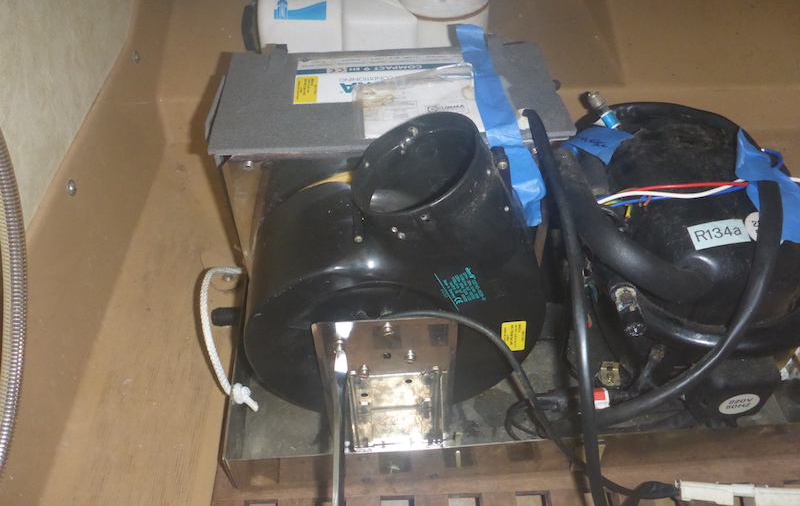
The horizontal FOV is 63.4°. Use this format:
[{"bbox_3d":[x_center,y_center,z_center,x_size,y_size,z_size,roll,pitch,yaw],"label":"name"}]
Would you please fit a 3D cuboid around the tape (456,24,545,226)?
[{"bbox_3d":[0.099,-0.133,0.669,0.073,0.127,0.200,-3,49,-2],"label":"tape"}]

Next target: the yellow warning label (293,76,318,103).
[{"bbox_3d":[-0.091,-0.160,0.631,0.021,0.002,0.044,-3,49,-2],"label":"yellow warning label"}]

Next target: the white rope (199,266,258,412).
[{"bbox_3d":[-0.171,0.078,0.657,0.068,0.059,0.167,-3,49,-2],"label":"white rope"}]

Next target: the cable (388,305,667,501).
[{"bbox_3d":[0.121,0.139,0.562,0.265,0.178,0.105,-3,49,-2],"label":"cable"}]

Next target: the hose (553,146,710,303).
[{"bbox_3d":[0.212,-0.032,0.618,0.119,0.076,0.178,-3,49,-2],"label":"hose"}]

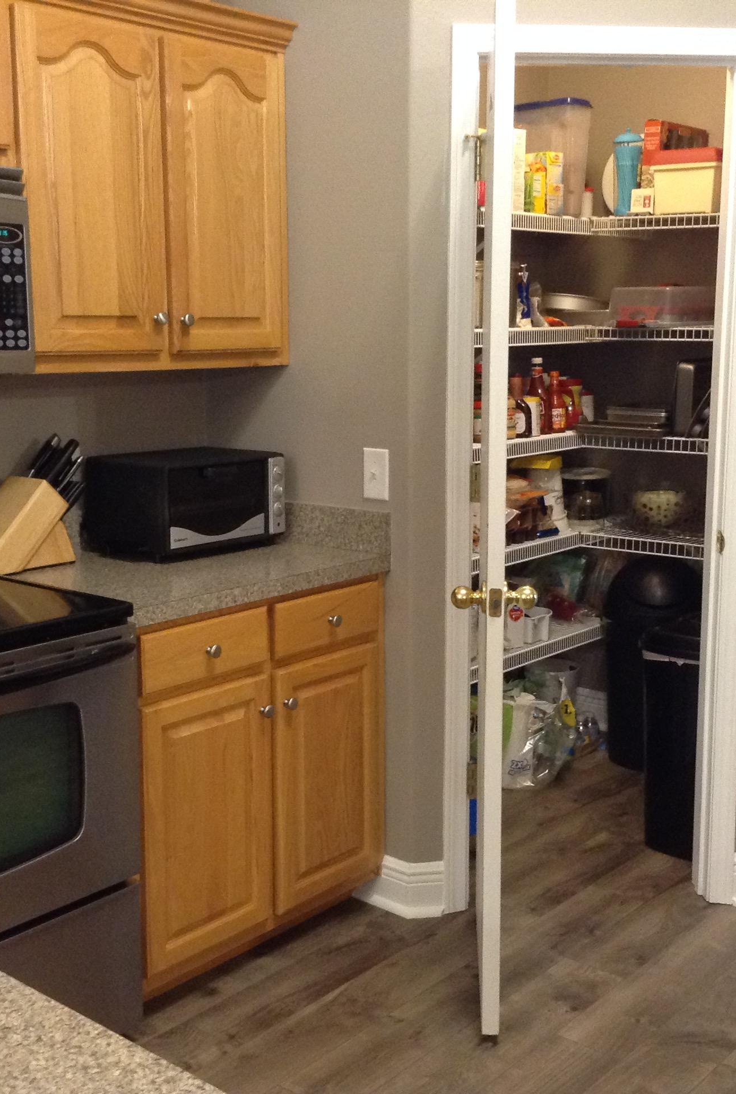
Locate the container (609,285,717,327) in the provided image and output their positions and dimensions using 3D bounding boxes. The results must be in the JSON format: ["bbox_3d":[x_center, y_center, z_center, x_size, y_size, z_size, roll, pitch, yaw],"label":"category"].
[{"bbox_3d":[0.937,-0.759,4.400,0.225,0.133,0.360,8,13,39],"label":"container"}]

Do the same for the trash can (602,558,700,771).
[{"bbox_3d":[0.936,0.379,4.515,0.335,0.697,0.335,3,10,15],"label":"trash can"}]

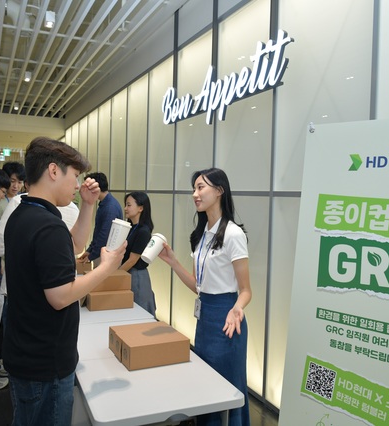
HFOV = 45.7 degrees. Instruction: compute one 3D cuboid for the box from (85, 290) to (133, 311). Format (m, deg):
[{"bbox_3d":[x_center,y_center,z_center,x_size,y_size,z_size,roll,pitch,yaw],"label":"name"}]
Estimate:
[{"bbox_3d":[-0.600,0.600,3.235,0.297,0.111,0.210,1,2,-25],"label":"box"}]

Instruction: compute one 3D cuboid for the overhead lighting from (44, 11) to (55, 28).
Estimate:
[{"bbox_3d":[-1.766,-2.358,5.625,0.115,0.140,0.115,1,2,-25],"label":"overhead lighting"}]

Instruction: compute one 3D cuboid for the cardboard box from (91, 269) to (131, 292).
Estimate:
[{"bbox_3d":[-0.619,0.486,3.314,0.295,0.108,0.210,1,2,-25],"label":"cardboard box"}]

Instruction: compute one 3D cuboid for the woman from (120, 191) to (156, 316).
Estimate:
[{"bbox_3d":[-0.492,0.584,3.872,0.370,1.580,0.420,1,2,-25],"label":"woman"}]

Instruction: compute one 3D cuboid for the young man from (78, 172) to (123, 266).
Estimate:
[{"bbox_3d":[-0.940,0.460,4.717,0.460,1.740,0.480,1,2,-16],"label":"young man"}]

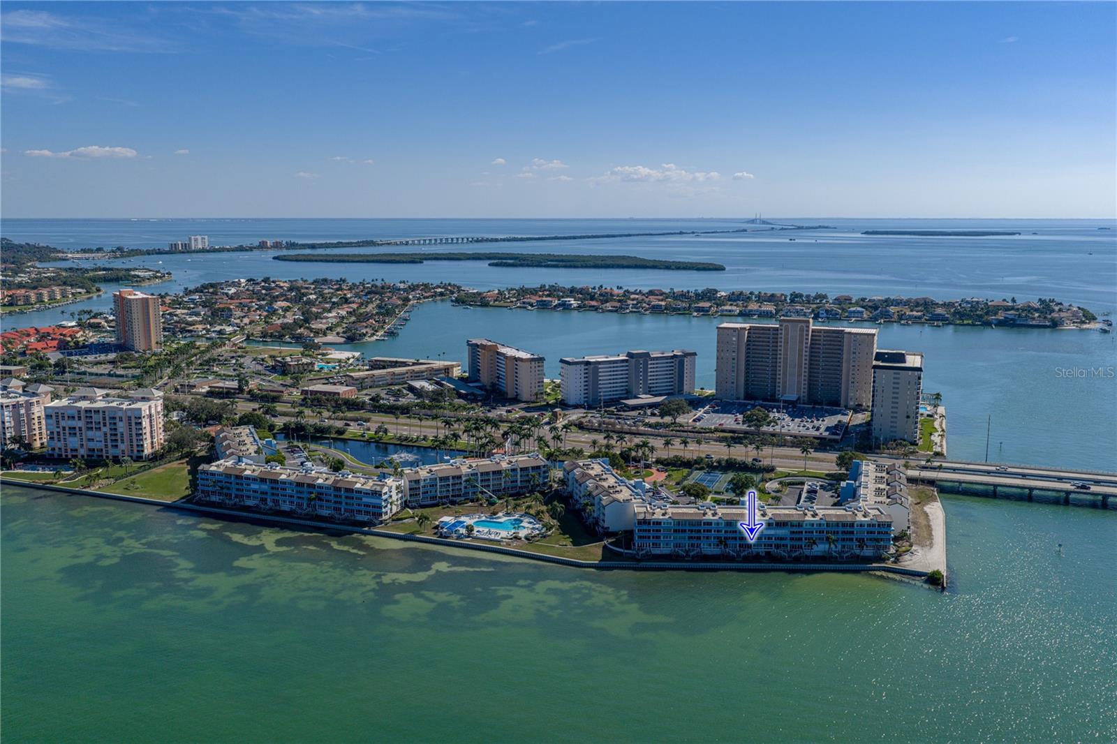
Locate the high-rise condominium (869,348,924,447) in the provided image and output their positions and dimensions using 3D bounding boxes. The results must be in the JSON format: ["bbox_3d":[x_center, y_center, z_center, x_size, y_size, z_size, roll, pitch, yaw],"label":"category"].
[{"bbox_3d":[190.000,13.779,487.350,24.500,42.300,49.000,4,11,22],"label":"high-rise condominium"}]

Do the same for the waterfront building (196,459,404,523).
[{"bbox_3d":[-110.400,49.713,370.090,89.500,13.600,16.000,3,11,18],"label":"waterfront building"}]

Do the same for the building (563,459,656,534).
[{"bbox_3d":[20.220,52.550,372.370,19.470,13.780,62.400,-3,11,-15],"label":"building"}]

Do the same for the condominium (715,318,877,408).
[{"bbox_3d":[155.500,-7.627,570.866,98.500,54.500,27.500,4,11,22],"label":"condominium"}]

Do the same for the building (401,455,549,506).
[{"bbox_3d":[-36.600,47.232,385.393,64.000,13.000,15.500,-4,11,-20],"label":"building"}]

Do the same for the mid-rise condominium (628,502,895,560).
[{"bbox_3d":[76.590,60.200,331.140,95.350,14.980,15.970,0,10,1],"label":"mid-rise condominium"}]

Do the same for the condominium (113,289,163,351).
[{"bbox_3d":[-391.000,-50.147,808.595,25.500,53.000,57.000,-8,13,-39],"label":"condominium"}]

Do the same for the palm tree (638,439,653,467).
[{"bbox_3d":[41.178,39.903,416.716,6.900,16.200,6.900,0,10,0],"label":"palm tree"}]

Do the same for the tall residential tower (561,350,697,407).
[{"bbox_3d":[49.120,1.690,602.910,97.850,32.250,16.970,-4,11,-23],"label":"tall residential tower"}]

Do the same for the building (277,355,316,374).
[{"bbox_3d":[-215.660,-6.940,709.730,22.460,10.780,28.550,-7,12,-32],"label":"building"}]

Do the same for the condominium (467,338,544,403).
[{"bbox_3d":[-39.440,-2.660,626.680,16.970,32.250,91.360,-6,12,-31],"label":"condominium"}]

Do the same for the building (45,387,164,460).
[{"bbox_3d":[-238.400,27.150,460.990,53.420,33.250,24.460,1,10,5],"label":"building"}]

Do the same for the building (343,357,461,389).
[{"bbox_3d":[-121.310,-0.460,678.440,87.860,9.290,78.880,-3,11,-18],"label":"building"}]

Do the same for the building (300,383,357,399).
[{"bbox_3d":[-157.000,13.364,594.305,33.000,4.800,17.600,4,11,22],"label":"building"}]

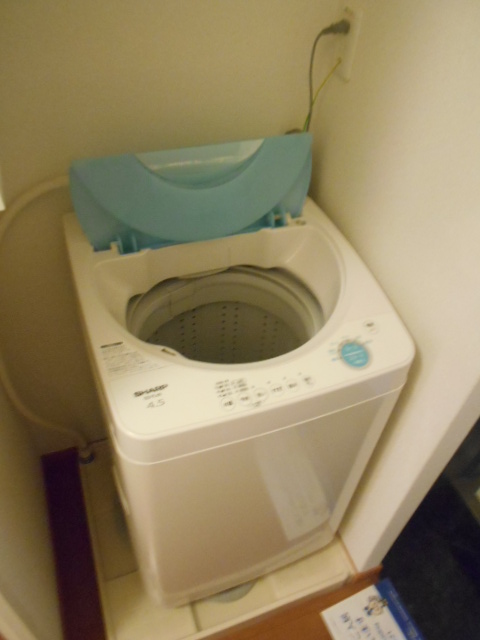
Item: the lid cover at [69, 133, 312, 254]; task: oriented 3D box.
[{"bbox_3d":[-0.079,-0.253,0.950,0.465,0.172,0.050,-13,40,-16],"label":"lid cover"}]

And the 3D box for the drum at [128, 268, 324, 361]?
[{"bbox_3d":[-0.029,0.118,1.073,0.400,0.350,0.400,-13,46,-16],"label":"drum"}]

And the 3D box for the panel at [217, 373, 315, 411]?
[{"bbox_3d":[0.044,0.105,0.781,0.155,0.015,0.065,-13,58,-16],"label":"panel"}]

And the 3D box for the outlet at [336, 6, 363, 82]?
[{"bbox_3d":[0.195,-0.514,0.894,0.015,0.117,0.066,-13,46,-16],"label":"outlet"}]

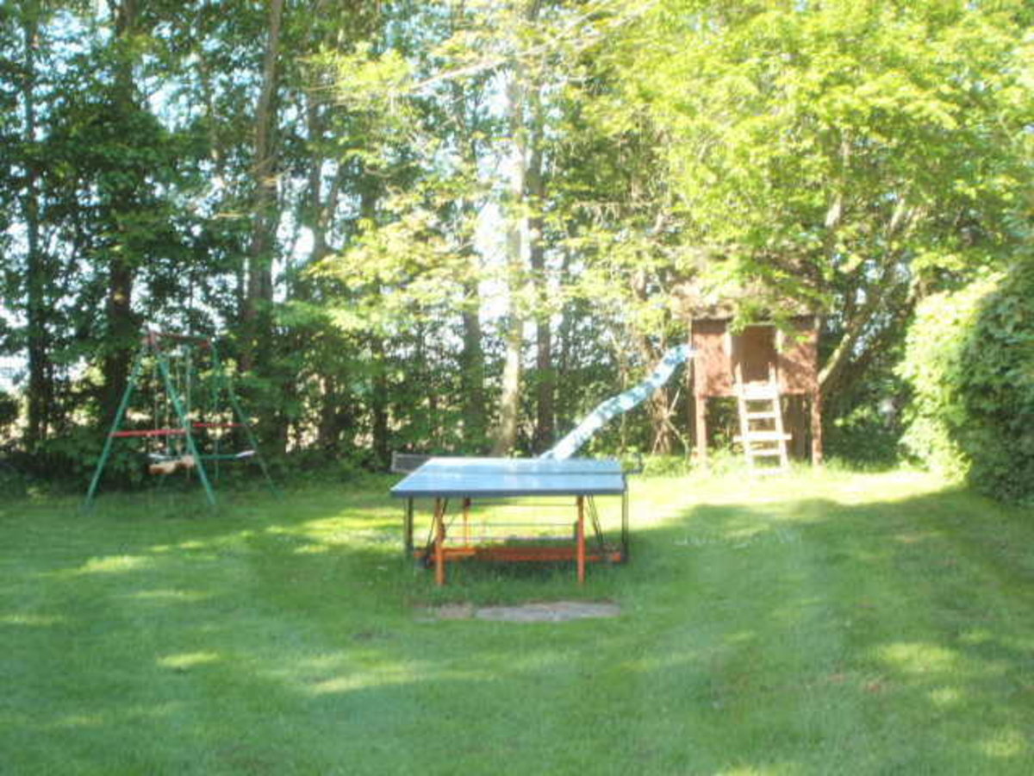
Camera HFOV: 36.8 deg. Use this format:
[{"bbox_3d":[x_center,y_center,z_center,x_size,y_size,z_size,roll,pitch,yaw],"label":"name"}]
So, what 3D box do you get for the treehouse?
[{"bbox_3d":[3.190,-0.138,21.456,1.900,2.450,1.650,0,2,3],"label":"treehouse"}]

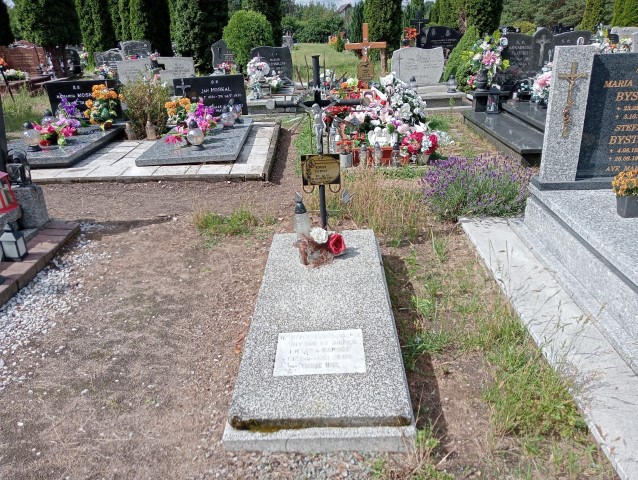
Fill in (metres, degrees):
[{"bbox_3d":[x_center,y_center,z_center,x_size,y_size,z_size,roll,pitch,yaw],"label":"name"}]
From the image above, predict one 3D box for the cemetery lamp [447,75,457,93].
[{"bbox_3d":[2.124,-2.494,8.217,0.140,0.265,0.140,-3,24,0],"label":"cemetery lamp"}]

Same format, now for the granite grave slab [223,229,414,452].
[{"bbox_3d":[0.013,0.347,2.657,0.679,0.116,1.795,-2,24,2],"label":"granite grave slab"}]

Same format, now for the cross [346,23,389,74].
[{"bbox_3d":[0.676,-2.319,7.291,0.580,1.370,0.080,-2,23,2],"label":"cross"}]

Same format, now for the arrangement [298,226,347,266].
[{"bbox_3d":[0.010,0.033,3.132,0.290,0.160,0.220,-3,23,0],"label":"arrangement"}]

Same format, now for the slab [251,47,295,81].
[{"bbox_3d":[-0.862,-3.239,9.549,0.781,0.623,0.093,-3,24,0],"label":"slab"}]

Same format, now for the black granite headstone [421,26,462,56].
[{"bbox_3d":[2.976,-4.698,12.366,1.120,0.760,0.160,-2,23,2],"label":"black granite headstone"}]

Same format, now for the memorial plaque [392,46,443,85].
[{"bbox_3d":[1.647,-2.901,8.597,0.884,0.604,0.093,-3,24,0],"label":"memorial plaque"}]

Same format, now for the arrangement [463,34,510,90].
[{"bbox_3d":[2.029,-2.156,6.300,0.500,0.640,0.420,-3,23,0],"label":"arrangement"}]

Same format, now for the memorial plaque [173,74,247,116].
[{"bbox_3d":[-1.577,-2.103,7.551,0.990,0.560,0.080,-5,23,-6],"label":"memorial plaque"}]

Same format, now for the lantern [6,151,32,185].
[{"bbox_3d":[-2.160,-0.528,3.741,0.116,0.251,0.116,-3,24,-1],"label":"lantern"}]

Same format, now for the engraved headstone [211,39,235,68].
[{"bbox_3d":[-2.348,-4.479,12.469,0.600,0.740,0.140,-4,23,-3],"label":"engraved headstone"}]

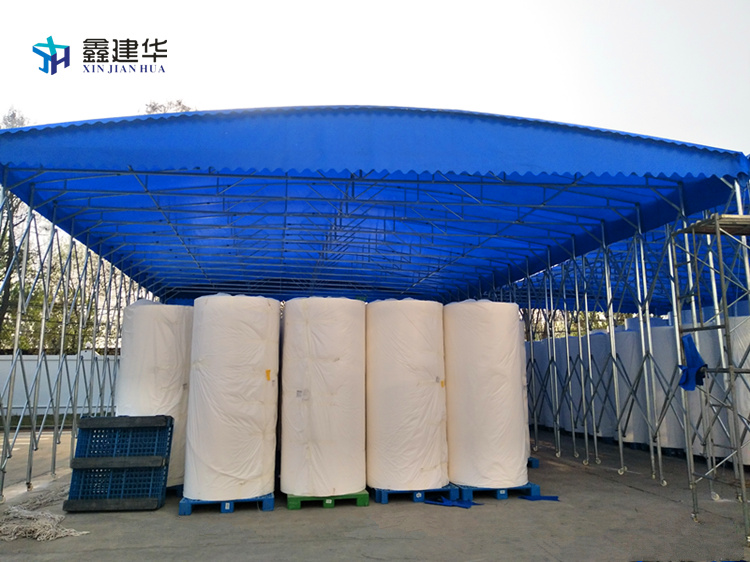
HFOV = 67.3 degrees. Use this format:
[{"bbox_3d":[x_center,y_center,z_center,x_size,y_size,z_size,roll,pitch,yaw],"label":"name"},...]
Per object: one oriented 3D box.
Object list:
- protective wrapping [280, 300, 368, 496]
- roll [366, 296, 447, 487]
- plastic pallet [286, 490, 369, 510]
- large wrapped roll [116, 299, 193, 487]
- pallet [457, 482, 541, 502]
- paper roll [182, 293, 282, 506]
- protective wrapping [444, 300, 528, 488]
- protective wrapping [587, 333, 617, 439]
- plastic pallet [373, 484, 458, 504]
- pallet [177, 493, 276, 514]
[{"bbox_3d":[-0.724,1.618,8.155,1.200,2.630,1.200,1,-10,-10],"label":"protective wrapping"},{"bbox_3d":[0.487,1.671,8.520,1.200,2.630,1.200,1,-10,-10],"label":"roll"},{"bbox_3d":[-0.697,2.994,7.945,1.072,0.155,1.120,1,-10,-10],"label":"plastic pallet"},{"bbox_3d":[-3.348,1.760,8.885,1.200,2.630,1.200,1,-10,-10],"label":"large wrapped roll"},{"bbox_3d":[1.655,3.060,8.432,1.197,0.155,1.120,1,-10,-11],"label":"pallet"},{"bbox_3d":[-1.989,1.597,7.978,1.200,2.630,1.200,1,-10,-10],"label":"paper roll"},{"bbox_3d":[1.677,1.678,8.578,1.170,2.620,1.170,0,-10,0],"label":"protective wrapping"},{"bbox_3d":[6.139,2.710,14.747,1.130,2.580,1.130,1,-10,-10],"label":"protective wrapping"},{"bbox_3d":[0.500,3.045,8.296,1.140,0.155,1.120,2,-10,-12],"label":"plastic pallet"},{"bbox_3d":[-1.967,2.962,7.704,1.172,0.155,1.120,1,-10,-9],"label":"pallet"}]

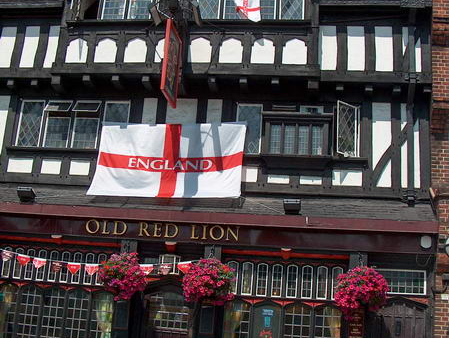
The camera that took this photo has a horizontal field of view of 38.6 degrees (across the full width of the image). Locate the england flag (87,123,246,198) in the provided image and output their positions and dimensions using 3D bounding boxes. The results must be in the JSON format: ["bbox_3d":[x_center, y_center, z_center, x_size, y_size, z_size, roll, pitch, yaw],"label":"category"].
[{"bbox_3d":[-1.075,-0.176,12.528,2.970,1.500,0.140,2,-23,8],"label":"england flag"}]

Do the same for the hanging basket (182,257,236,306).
[{"bbox_3d":[-0.265,1.990,11.335,0.927,0.824,0.907,2,-15,8],"label":"hanging basket"}]

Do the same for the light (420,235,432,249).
[{"bbox_3d":[3.586,1.305,11.377,0.206,0.233,0.110,2,-15,8],"label":"light"}]

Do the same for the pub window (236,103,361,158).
[{"bbox_3d":[1.410,-0.770,12.640,2.448,1.091,0.300,2,-15,8],"label":"pub window"}]

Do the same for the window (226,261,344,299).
[{"bbox_3d":[1.155,2.069,11.988,2.182,0.642,0.100,2,-15,8],"label":"window"}]

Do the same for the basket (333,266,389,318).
[{"bbox_3d":[2.416,2.175,11.315,0.900,0.880,0.850,2,-15,8],"label":"basket"}]

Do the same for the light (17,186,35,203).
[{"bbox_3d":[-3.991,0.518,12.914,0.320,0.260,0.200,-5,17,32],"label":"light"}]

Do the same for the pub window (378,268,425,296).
[{"bbox_3d":[3.202,2.077,11.769,0.964,0.406,0.080,2,-15,8],"label":"pub window"}]

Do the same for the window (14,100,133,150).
[{"bbox_3d":[-3.066,-0.889,12.983,2.248,0.950,0.140,2,-15,8],"label":"window"}]

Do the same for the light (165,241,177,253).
[{"bbox_3d":[-1.023,1.488,12.133,0.222,0.223,0.180,2,-15,8],"label":"light"}]

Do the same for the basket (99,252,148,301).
[{"bbox_3d":[-1.839,1.948,11.611,0.920,0.880,0.850,2,-15,8],"label":"basket"}]

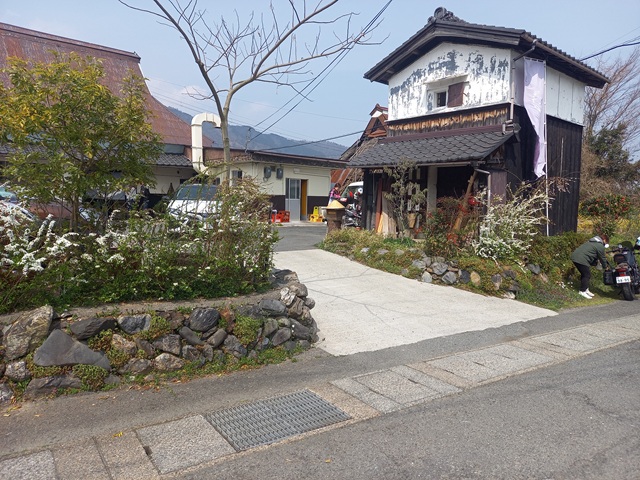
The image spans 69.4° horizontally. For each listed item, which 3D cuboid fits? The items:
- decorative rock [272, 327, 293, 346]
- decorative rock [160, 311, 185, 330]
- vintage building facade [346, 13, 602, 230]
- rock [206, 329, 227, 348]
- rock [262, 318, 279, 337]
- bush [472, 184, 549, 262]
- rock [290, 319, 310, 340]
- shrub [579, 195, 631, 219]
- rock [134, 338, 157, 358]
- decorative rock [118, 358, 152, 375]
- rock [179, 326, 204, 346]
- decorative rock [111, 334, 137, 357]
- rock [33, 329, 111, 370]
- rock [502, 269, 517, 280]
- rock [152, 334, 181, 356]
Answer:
[{"bbox_3d":[-0.449,1.125,5.389,0.259,0.215,0.175,-2,6,-23],"label":"decorative rock"},{"bbox_3d":[-1.452,0.787,4.520,0.240,0.190,0.180,-2,6,-24],"label":"decorative rock"},{"bbox_3d":[4.716,-2.952,13.491,6.600,5.800,4.550,-4,7,-42],"label":"vintage building facade"},{"bbox_3d":[-1.023,0.988,4.625,0.207,0.184,0.176,-2,6,-35],"label":"rock"},{"bbox_3d":[-0.529,0.948,4.963,0.156,0.204,0.161,-2,6,-35],"label":"rock"},{"bbox_3d":[4.122,-0.357,10.000,1.500,1.600,1.250,3,6,22],"label":"bush"},{"bbox_3d":[-0.214,1.009,5.196,0.228,0.243,0.212,-2,6,-35],"label":"rock"},{"bbox_3d":[9.118,-1.065,14.800,1.550,0.880,1.300,3,5,27],"label":"shrub"},{"bbox_3d":[-1.770,1.100,4.687,0.204,0.187,0.152,-2,6,-23],"label":"rock"},{"bbox_3d":[-1.660,1.135,4.148,0.277,0.116,0.161,-2,6,-35],"label":"decorative rock"},{"bbox_3d":[-1.369,1.028,4.925,0.258,0.196,0.160,-2,6,-23],"label":"rock"},{"bbox_3d":[-1.968,1.056,4.628,0.238,0.203,0.165,-2,6,-23],"label":"decorative rock"},{"bbox_3d":[-2.231,0.988,4.150,0.680,0.370,0.260,-1,6,-20],"label":"rock"},{"bbox_3d":[3.362,0.612,8.200,0.250,0.200,0.200,3,6,20],"label":"rock"},{"bbox_3d":[-1.586,1.090,4.776,0.265,0.209,0.171,-2,6,-23],"label":"rock"}]

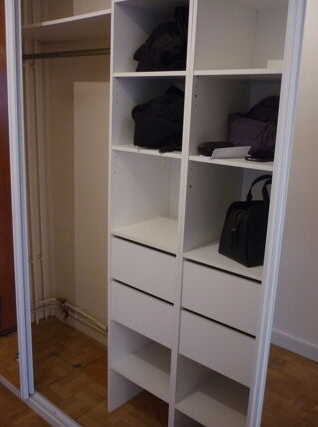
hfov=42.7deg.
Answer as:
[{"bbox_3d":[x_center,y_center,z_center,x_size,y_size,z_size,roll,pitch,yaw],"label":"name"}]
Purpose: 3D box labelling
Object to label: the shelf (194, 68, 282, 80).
[{"bbox_3d":[0.358,-0.475,1.422,0.321,0.016,0.364,14,19,37],"label":"shelf"}]

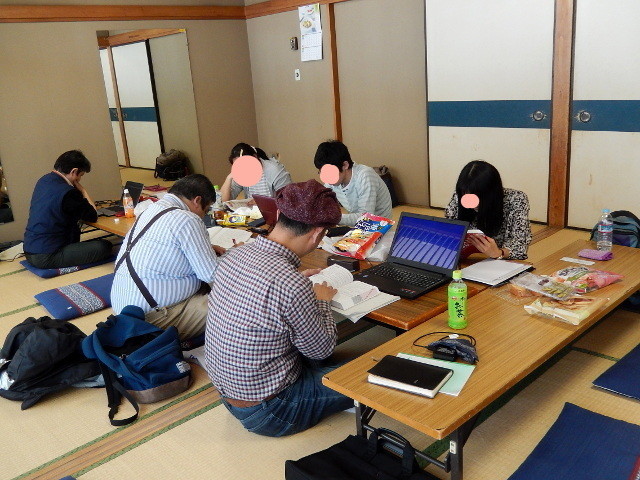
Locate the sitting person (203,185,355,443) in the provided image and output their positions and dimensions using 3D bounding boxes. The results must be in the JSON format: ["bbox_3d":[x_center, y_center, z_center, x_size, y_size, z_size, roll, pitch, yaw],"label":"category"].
[{"bbox_3d":[-0.102,0.203,2.326,0.700,0.870,0.600,-19,22,-41],"label":"sitting person"}]

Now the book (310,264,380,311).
[{"bbox_3d":[0.094,0.199,2.546,0.220,0.075,0.305,-16,20,-35],"label":"book"}]

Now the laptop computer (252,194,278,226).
[{"bbox_3d":[-0.179,-0.185,3.639,0.310,0.210,0.340,-18,21,-40],"label":"laptop computer"}]

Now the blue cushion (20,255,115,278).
[{"bbox_3d":[-1.887,0.138,4.501,0.590,0.050,0.570,-19,22,-41],"label":"blue cushion"}]

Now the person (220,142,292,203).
[{"bbox_3d":[-0.438,-0.360,4.449,0.660,0.780,0.580,-18,21,-40],"label":"person"}]

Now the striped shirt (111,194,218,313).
[{"bbox_3d":[-0.782,0.087,3.053,0.600,0.600,0.560,-18,21,-40],"label":"striped shirt"}]

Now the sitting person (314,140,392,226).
[{"bbox_3d":[0.174,-0.208,3.695,0.680,0.820,0.580,-18,21,-40],"label":"sitting person"}]

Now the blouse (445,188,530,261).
[{"bbox_3d":[0.897,-0.049,3.095,0.460,0.470,0.360,6,19,32],"label":"blouse"}]

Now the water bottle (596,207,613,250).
[{"bbox_3d":[1.356,-0.048,2.812,0.067,0.208,0.067,-19,22,-41],"label":"water bottle"}]

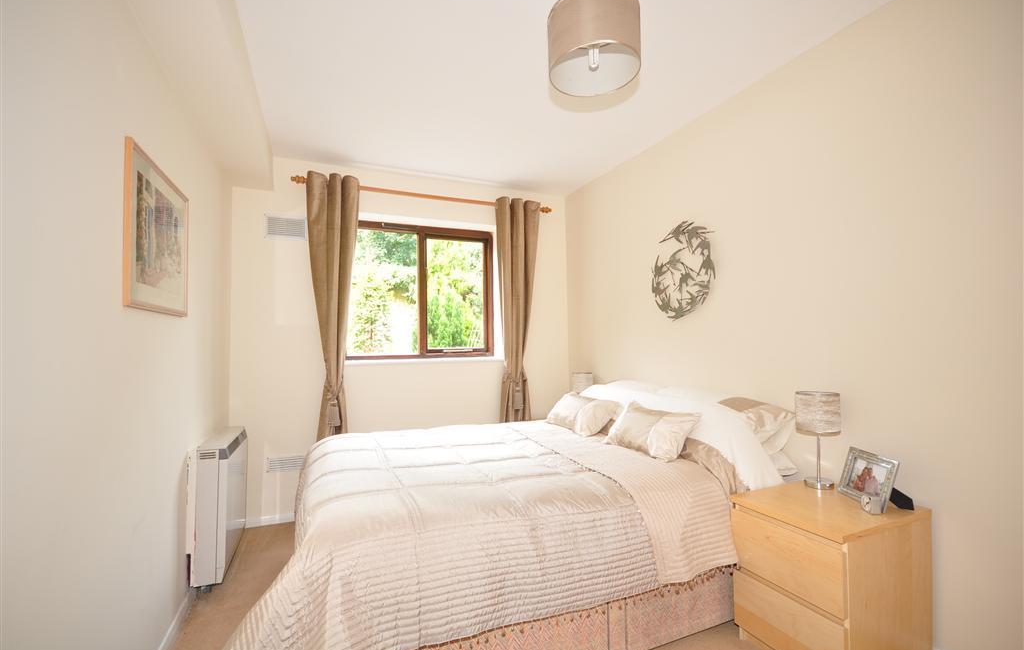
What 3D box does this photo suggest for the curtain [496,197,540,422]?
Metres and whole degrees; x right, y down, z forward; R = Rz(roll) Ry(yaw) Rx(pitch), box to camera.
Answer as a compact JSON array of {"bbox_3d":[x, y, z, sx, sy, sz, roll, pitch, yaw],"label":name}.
[{"bbox_3d":[0.058,0.043,3.392,0.330,2.090,0.120,0,-2,-24],"label":"curtain"}]

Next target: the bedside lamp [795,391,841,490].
[{"bbox_3d":[1.243,0.465,1.728,0.183,0.374,0.183,0,-2,-24],"label":"bedside lamp"}]

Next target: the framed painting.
[{"bbox_3d":[-1.252,-0.293,1.518,0.026,0.495,0.560,0,-2,-24],"label":"framed painting"}]

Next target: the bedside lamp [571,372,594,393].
[{"bbox_3d":[0.546,0.547,3.279,0.182,0.375,0.182,0,-2,-24],"label":"bedside lamp"}]

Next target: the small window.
[{"bbox_3d":[-0.696,-0.257,3.327,1.160,1.035,0.080,0,-2,-24],"label":"small window"}]

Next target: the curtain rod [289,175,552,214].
[{"bbox_3d":[-0.556,-0.945,3.166,1.945,0.055,0.070,0,-2,-24],"label":"curtain rod"}]

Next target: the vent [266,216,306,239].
[{"bbox_3d":[-1.502,-0.645,2.831,0.245,0.157,0.016,0,-2,-24],"label":"vent"}]

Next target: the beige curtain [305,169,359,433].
[{"bbox_3d":[-1.190,0.041,2.846,0.330,2.090,0.120,0,-2,-24],"label":"beige curtain"}]

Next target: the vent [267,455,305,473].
[{"bbox_3d":[-1.460,0.906,2.783,0.240,0.097,0.016,0,-2,-24],"label":"vent"}]

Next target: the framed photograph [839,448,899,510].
[{"bbox_3d":[1.307,0.561,1.558,0.030,0.185,0.200,16,-2,0],"label":"framed photograph"}]

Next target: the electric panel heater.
[{"bbox_3d":[-1.433,0.866,2.094,0.155,0.620,0.500,0,-2,-24],"label":"electric panel heater"}]

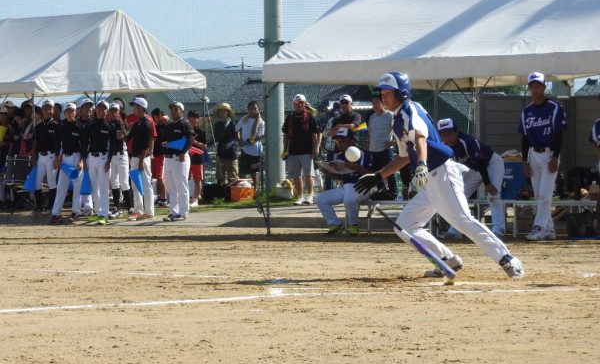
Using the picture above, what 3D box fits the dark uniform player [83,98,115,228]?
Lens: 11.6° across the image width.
[{"bbox_3d":[-2.858,-0.278,42.000,0.500,1.750,0.350,-1,0,7],"label":"dark uniform player"}]

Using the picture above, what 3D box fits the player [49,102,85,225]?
[{"bbox_3d":[-3.235,-0.254,41.000,0.540,1.705,0.380,0,1,12],"label":"player"}]

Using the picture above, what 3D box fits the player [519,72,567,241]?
[{"bbox_3d":[2.510,-0.264,30.500,0.520,1.749,0.360,0,1,10],"label":"player"}]

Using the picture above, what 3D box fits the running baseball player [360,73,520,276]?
[{"bbox_3d":[1.013,-0.044,21.400,1.200,1.503,0.650,-1,1,-26],"label":"running baseball player"}]

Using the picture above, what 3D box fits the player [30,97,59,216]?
[{"bbox_3d":[-3.867,-0.366,44.600,0.480,1.760,0.330,-1,0,9],"label":"player"}]

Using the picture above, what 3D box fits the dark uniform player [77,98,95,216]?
[{"bbox_3d":[-3.173,-0.373,44.000,0.500,1.762,0.360,0,1,18],"label":"dark uniform player"}]

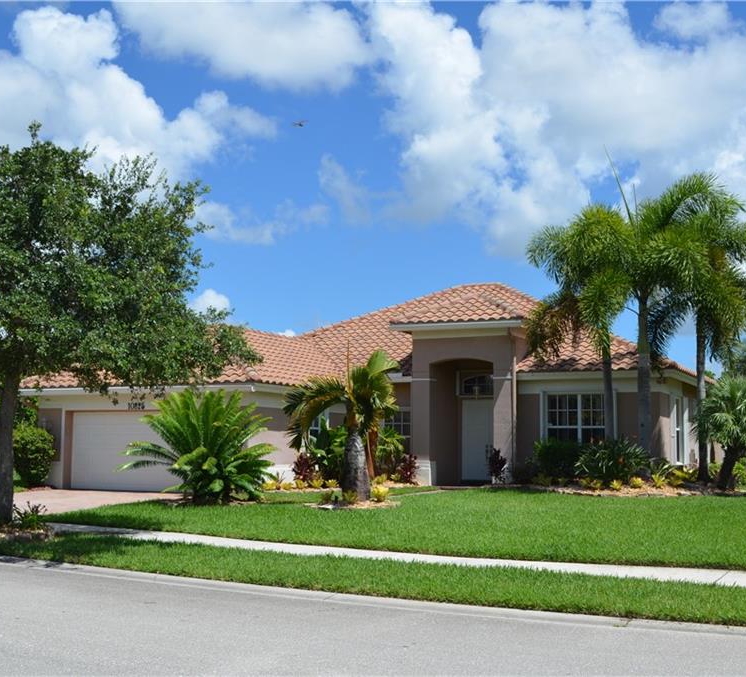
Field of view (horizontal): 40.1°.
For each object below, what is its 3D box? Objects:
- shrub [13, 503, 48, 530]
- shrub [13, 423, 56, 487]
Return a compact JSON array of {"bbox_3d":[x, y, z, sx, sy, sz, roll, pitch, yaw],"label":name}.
[{"bbox_3d":[-5.003,2.600,14.917,0.496,0.404,0.500,1,-5,0],"label":"shrub"},{"bbox_3d":[-9.525,3.261,28.612,1.260,1.809,1.300,1,-5,0],"label":"shrub"}]

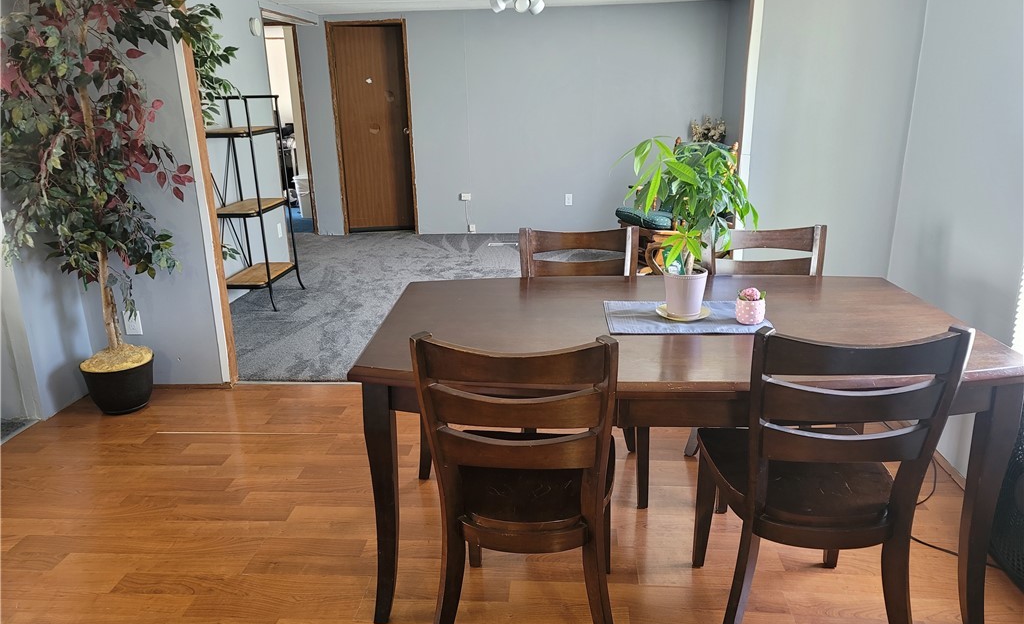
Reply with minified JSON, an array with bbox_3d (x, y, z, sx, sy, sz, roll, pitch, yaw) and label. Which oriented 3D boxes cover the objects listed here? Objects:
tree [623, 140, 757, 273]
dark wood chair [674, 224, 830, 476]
[{"bbox_3d":[0.524,-0.319,2.199,0.420,0.398,0.380,0,18,3],"label":"tree"},{"bbox_3d":[0.952,0.193,2.739,0.500,0.942,0.530,0,18,3],"label":"dark wood chair"}]

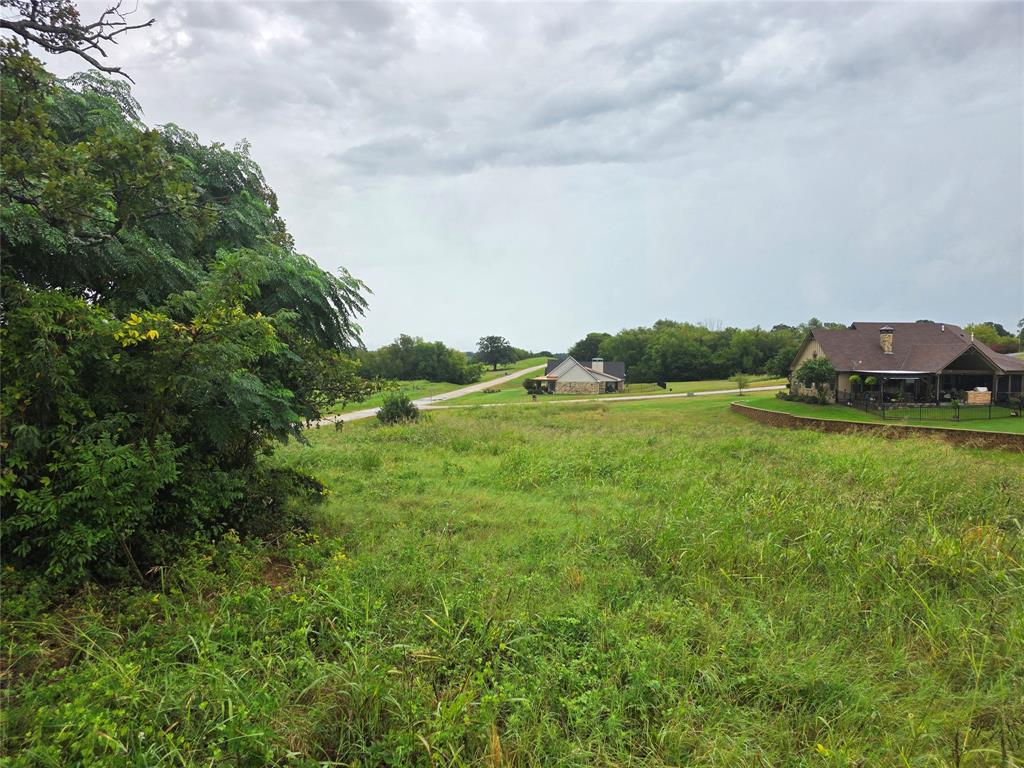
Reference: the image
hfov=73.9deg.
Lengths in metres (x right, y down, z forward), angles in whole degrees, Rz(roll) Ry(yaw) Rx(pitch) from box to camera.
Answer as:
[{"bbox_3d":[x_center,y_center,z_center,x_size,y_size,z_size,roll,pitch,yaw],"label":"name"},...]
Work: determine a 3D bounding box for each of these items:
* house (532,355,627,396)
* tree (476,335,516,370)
[{"bbox_3d":[14.900,-2.000,149.000,20.500,7.800,20.000,0,1,9],"label":"house"},{"bbox_3d":[-4.800,-9.600,210.000,12.400,11.100,12.000,0,1,0],"label":"tree"}]

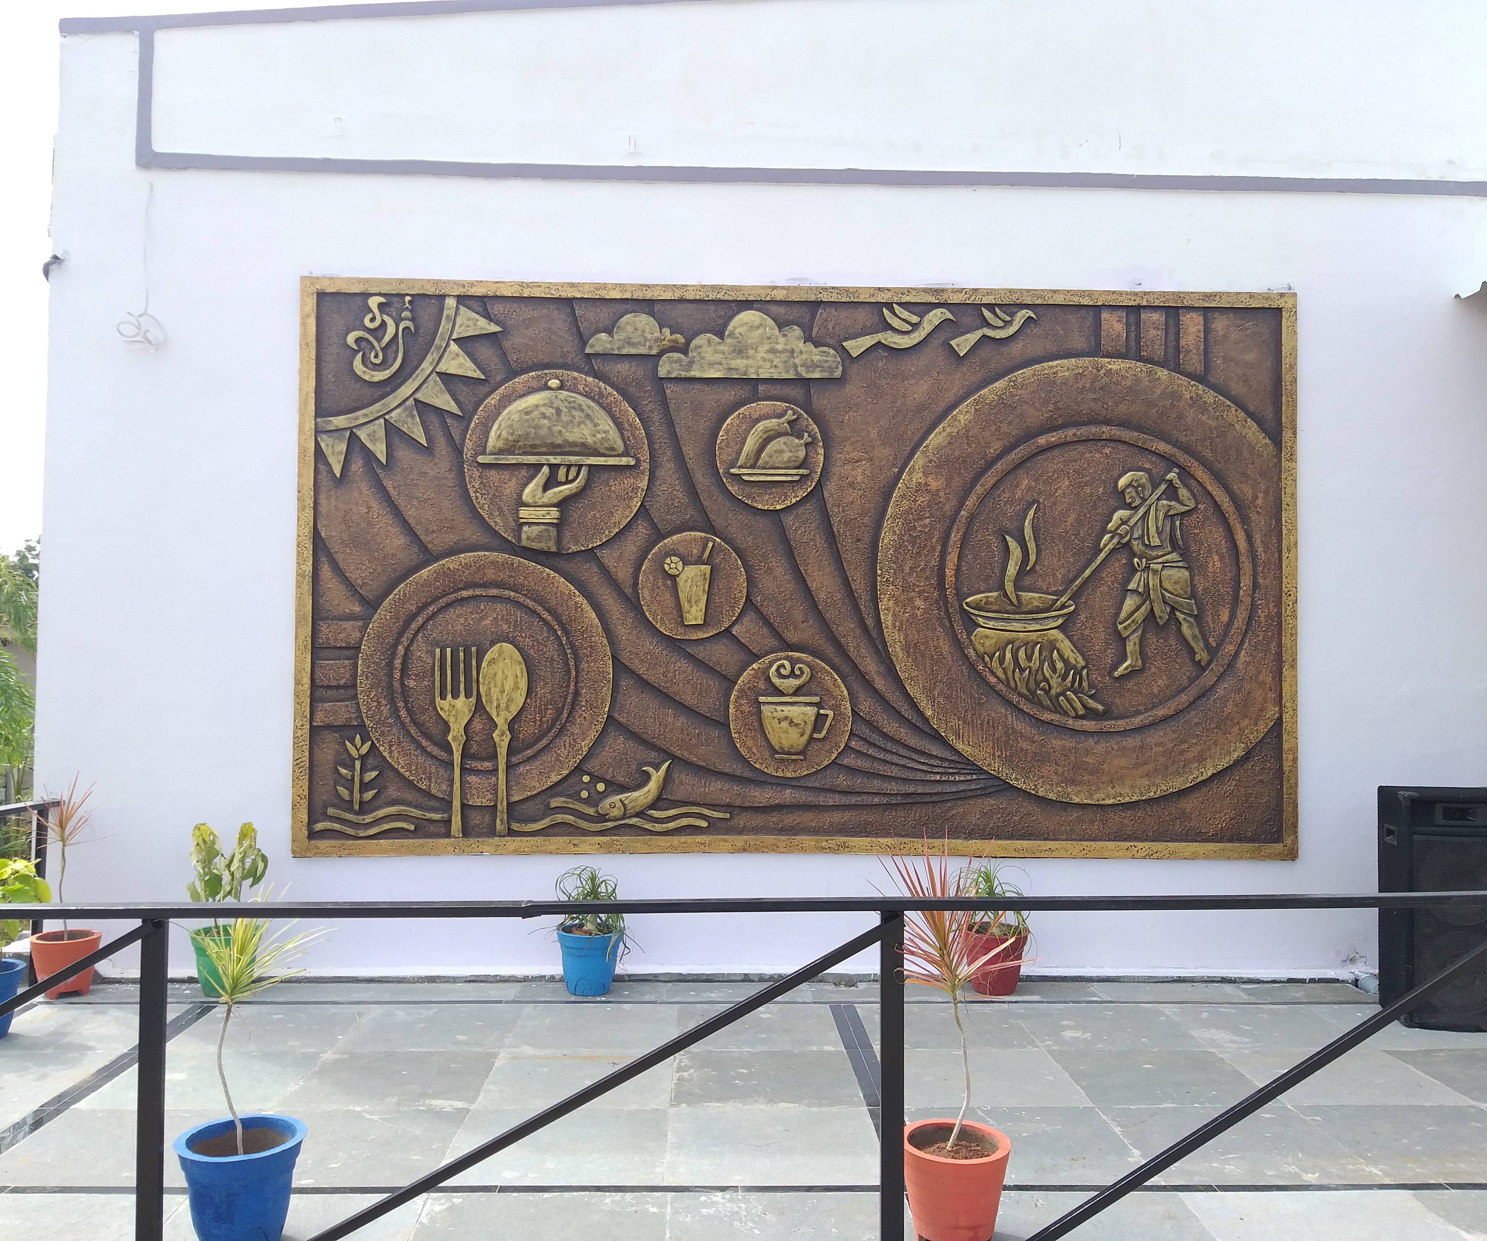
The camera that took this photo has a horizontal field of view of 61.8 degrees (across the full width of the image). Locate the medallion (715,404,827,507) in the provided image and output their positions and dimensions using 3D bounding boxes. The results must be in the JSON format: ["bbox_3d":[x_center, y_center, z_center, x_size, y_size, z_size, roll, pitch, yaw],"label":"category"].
[{"bbox_3d":[0.117,-0.730,5.506,0.482,0.482,0.050,1,-2,-2],"label":"medallion"}]

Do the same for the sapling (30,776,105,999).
[{"bbox_3d":[-2.857,1.108,5.234,0.327,0.912,0.341,1,-2,-2],"label":"sapling"}]

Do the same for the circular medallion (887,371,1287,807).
[{"bbox_3d":[1.498,-0.175,5.528,1.821,1.993,0.070,1,-2,-2],"label":"circular medallion"}]

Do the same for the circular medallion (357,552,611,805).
[{"bbox_3d":[-1.129,0.257,5.438,1.111,1.111,0.060,1,-2,-2],"label":"circular medallion"}]

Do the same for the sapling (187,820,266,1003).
[{"bbox_3d":[-2.188,1.215,5.268,0.347,0.711,0.320,1,-2,-2],"label":"sapling"}]

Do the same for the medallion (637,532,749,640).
[{"bbox_3d":[-0.225,-0.151,5.477,0.484,0.484,0.050,1,-2,-2],"label":"medallion"}]

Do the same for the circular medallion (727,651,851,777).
[{"bbox_3d":[0.205,0.413,5.472,0.549,0.549,0.050,1,-2,-2],"label":"circular medallion"}]

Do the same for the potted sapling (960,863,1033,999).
[{"bbox_3d":[1.082,1.318,5.388,0.333,0.566,0.320,1,-2,-2],"label":"potted sapling"}]

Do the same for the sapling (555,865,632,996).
[{"bbox_3d":[-0.649,1.319,5.337,0.327,0.532,0.312,1,-2,-2],"label":"sapling"}]

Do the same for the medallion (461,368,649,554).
[{"bbox_3d":[-0.820,-0.698,5.477,0.818,0.818,0.060,1,-2,-2],"label":"medallion"}]

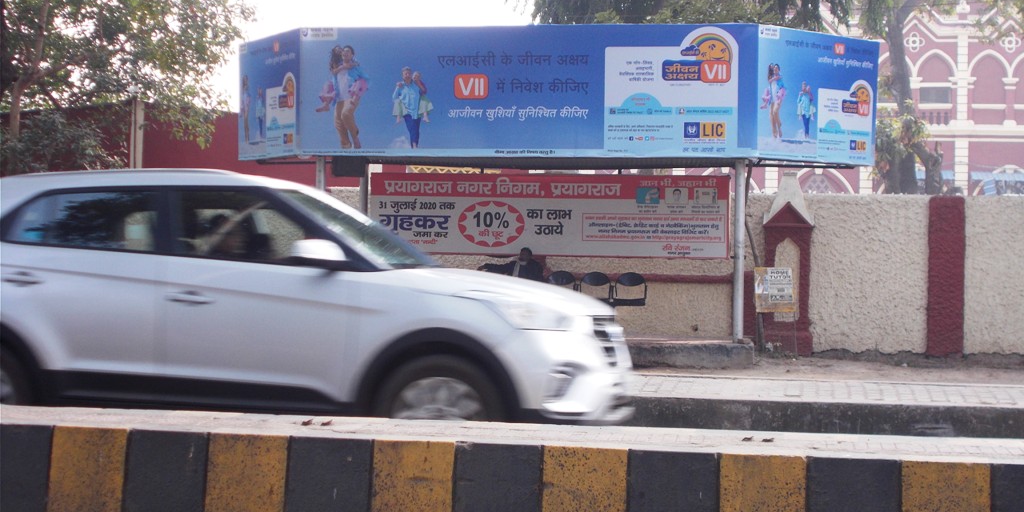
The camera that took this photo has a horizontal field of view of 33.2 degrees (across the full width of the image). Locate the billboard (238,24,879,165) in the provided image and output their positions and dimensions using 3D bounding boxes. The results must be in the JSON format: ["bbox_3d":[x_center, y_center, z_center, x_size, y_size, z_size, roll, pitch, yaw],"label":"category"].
[{"bbox_3d":[0.318,-2.114,22.916,8.972,1.677,1.833,1,0,11],"label":"billboard"}]

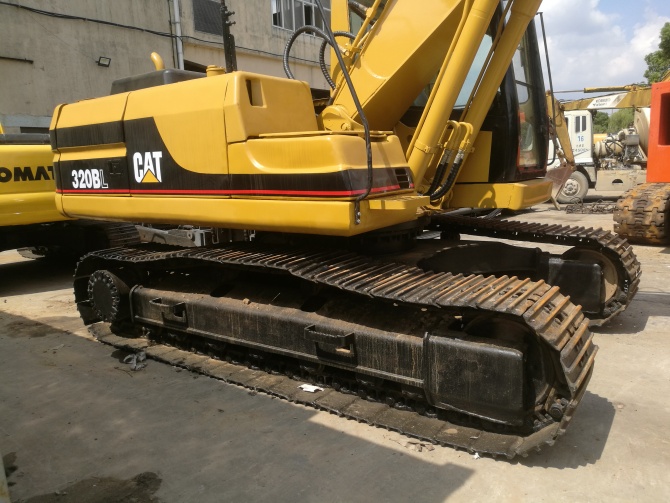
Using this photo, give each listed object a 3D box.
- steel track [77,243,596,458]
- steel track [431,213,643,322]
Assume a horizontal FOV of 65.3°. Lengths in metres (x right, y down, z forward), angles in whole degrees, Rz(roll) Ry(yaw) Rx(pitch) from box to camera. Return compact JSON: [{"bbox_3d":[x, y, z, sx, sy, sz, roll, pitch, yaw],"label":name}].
[{"bbox_3d":[-0.485,0.515,4.080,4.470,0.870,0.700,5,12,35],"label":"steel track"},{"bbox_3d":[0.885,0.115,6.000,4.470,0.870,0.700,5,12,35],"label":"steel track"}]

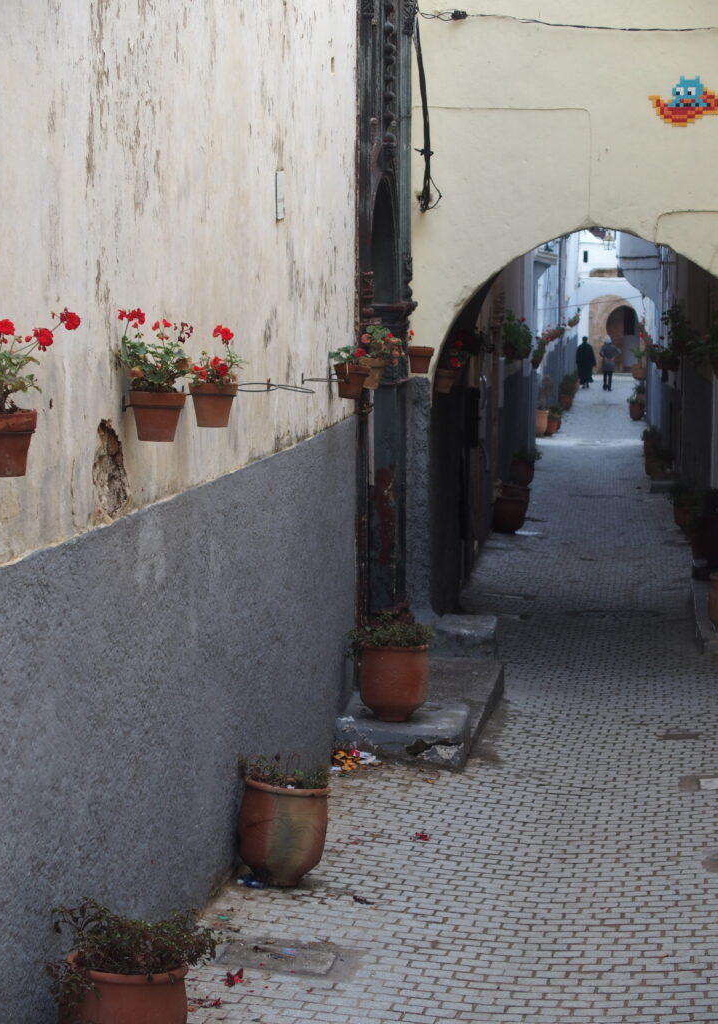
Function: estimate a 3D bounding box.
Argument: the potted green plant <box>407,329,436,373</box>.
[{"bbox_3d":[0.413,-1.062,18.000,0.195,0.300,0.190,0,4,0],"label":"potted green plant"}]

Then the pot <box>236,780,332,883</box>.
[{"bbox_3d":[-0.287,1.227,10.400,0.345,0.385,0.345,0,4,0],"label":"pot"}]

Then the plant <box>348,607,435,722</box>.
[{"bbox_3d":[0.166,0.769,13.900,0.440,0.570,0.420,0,4,0],"label":"plant"}]

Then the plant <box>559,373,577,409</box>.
[{"bbox_3d":[5.389,-3.125,70.000,0.440,0.880,0.440,0,4,0],"label":"plant"}]

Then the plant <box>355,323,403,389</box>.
[{"bbox_3d":[0.115,-0.877,15.250,0.260,0.370,0.240,0,4,0],"label":"plant"}]

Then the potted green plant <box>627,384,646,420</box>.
[{"bbox_3d":[6.526,-2.599,64.000,0.410,0.850,0.410,0,4,0],"label":"potted green plant"}]

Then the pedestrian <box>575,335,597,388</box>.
[{"bbox_3d":[7.116,-4.697,85.500,0.560,1.660,0.380,0,4,5],"label":"pedestrian"}]

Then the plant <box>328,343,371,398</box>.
[{"bbox_3d":[-0.049,-0.723,13.900,0.220,0.285,0.200,0,4,0],"label":"plant"}]

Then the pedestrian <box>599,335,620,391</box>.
[{"bbox_3d":[7.640,-4.544,83.000,0.580,1.720,0.360,0,4,5],"label":"pedestrian"}]

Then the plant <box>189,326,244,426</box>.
[{"bbox_3d":[-0.505,-0.484,9.580,0.195,0.365,0.185,0,4,0],"label":"plant"}]

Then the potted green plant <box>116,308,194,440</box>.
[{"bbox_3d":[-0.635,-0.427,8.450,0.230,0.410,0.210,0,4,0],"label":"potted green plant"}]

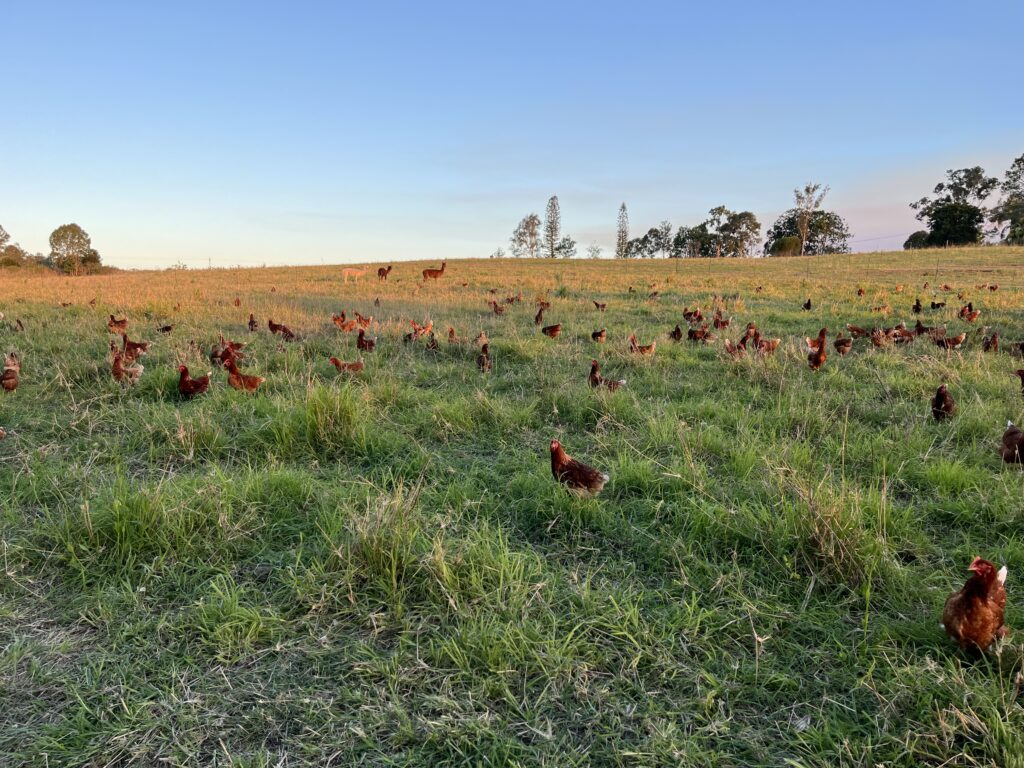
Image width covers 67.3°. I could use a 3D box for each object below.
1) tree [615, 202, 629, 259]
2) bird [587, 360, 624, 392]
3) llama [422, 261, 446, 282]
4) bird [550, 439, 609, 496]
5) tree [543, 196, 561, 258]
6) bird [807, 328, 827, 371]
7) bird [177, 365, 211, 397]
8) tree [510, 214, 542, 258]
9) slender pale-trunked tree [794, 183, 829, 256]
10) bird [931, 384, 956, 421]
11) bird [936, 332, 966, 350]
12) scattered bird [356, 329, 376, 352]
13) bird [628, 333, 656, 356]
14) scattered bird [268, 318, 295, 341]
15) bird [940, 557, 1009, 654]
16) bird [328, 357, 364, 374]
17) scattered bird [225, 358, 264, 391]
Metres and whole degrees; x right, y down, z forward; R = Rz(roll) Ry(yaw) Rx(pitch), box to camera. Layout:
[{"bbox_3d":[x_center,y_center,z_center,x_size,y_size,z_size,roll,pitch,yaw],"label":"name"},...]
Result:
[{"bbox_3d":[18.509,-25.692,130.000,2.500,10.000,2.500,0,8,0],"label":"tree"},{"bbox_3d":[1.057,-0.067,8.600,0.410,0.390,0.190,-2,8,-12],"label":"bird"},{"bbox_3d":[-4.600,-6.579,46.000,1.320,1.360,0.450,0,9,-3],"label":"llama"},{"bbox_3d":[0.421,0.539,4.800,0.390,0.390,0.190,3,9,17],"label":"bird"},{"bbox_3d":[9.851,-38.468,190.000,3.600,15.800,3.600,0,8,0],"label":"tree"},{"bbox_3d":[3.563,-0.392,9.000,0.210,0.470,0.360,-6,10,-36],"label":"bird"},{"bbox_3d":[-3.644,-0.034,8.800,0.390,0.380,0.190,-2,8,-12],"label":"bird"},{"bbox_3d":[2.262,-22.858,120.000,5.000,7.200,4.800,0,8,0],"label":"tree"},{"bbox_3d":[42.836,-23.384,110.000,4.900,10.900,4.700,0,8,0],"label":"slender pale-trunked tree"},{"bbox_3d":[3.871,0.179,6.900,0.220,0.360,0.380,2,8,14],"label":"bird"},{"bbox_3d":[6.513,-0.586,11.400,0.400,0.330,0.190,5,10,30],"label":"bird"},{"bbox_3d":[-2.297,-0.674,12.200,0.380,0.400,0.200,-1,9,-9],"label":"scattered bird"},{"bbox_3d":[1.917,-0.558,11.300,0.410,0.390,0.190,0,8,0],"label":"bird"},{"bbox_3d":[-4.013,-0.924,13.400,0.420,0.400,0.200,0,9,-3],"label":"scattered bird"},{"bbox_3d":[1.750,0.815,2.900,0.210,0.410,0.380,7,11,41],"label":"bird"},{"bbox_3d":[-2.041,-0.180,9.500,0.420,0.300,0.190,-1,9,-9],"label":"bird"},{"bbox_3d":[-2.956,-0.072,8.500,0.430,0.410,0.200,-1,8,-9],"label":"scattered bird"}]

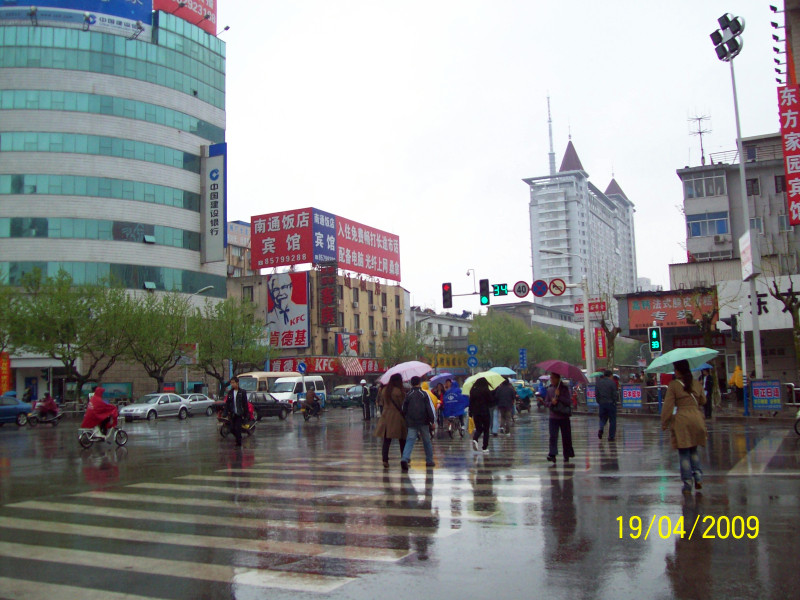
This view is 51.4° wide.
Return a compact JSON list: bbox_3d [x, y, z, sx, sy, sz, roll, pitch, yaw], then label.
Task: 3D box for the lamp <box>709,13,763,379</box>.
[{"bbox_3d":[13.661,-3.741,33.633,1.100,16.160,1.500,1,-6,-26],"label":"lamp"}]

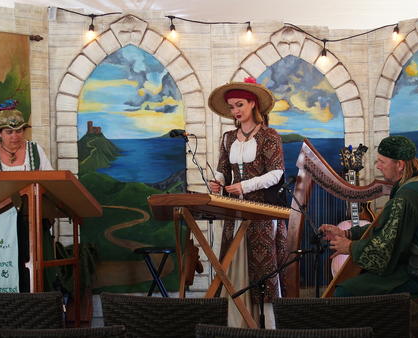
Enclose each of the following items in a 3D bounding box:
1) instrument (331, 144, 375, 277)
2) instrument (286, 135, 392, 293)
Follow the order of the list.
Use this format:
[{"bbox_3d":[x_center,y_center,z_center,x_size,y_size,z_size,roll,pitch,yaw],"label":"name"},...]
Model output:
[{"bbox_3d":[1.050,0.325,7.900,0.390,1.000,0.120,-4,-9,4],"label":"instrument"},{"bbox_3d":[0.779,0.444,6.500,0.660,1.240,0.300,-1,0,9],"label":"instrument"}]

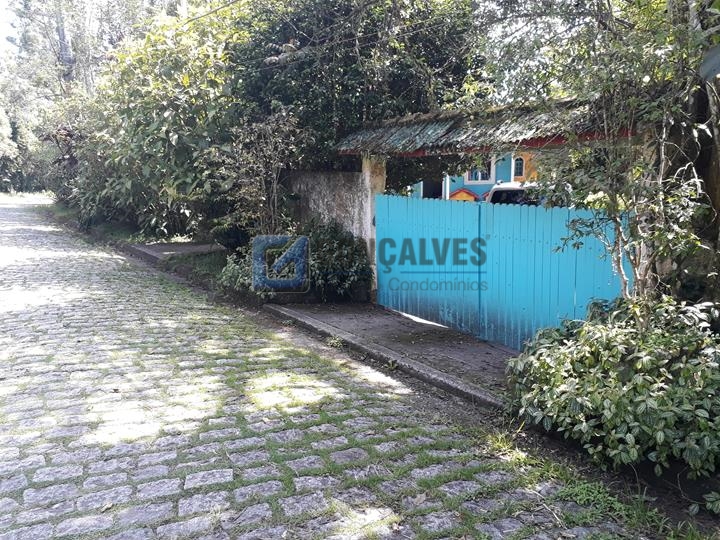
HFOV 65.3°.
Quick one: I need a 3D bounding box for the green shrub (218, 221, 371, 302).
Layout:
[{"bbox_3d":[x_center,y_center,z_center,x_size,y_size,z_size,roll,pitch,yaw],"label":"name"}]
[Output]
[{"bbox_3d":[-0.890,-0.100,7.550,1.900,1.000,1.150,-1,9,0],"label":"green shrub"}]

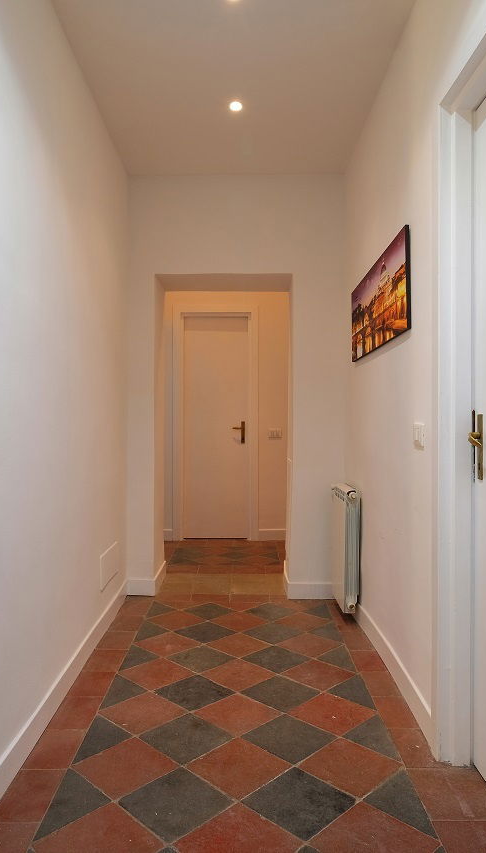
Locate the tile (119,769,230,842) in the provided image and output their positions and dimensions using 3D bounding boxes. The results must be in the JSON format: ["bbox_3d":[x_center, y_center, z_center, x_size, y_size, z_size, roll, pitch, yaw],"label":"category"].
[{"bbox_3d":[-0.194,1.095,1.655,0.243,0.015,0.243,0,0,45],"label":"tile"}]

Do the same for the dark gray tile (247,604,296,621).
[{"bbox_3d":[0.160,1.119,3.406,0.248,0.013,0.248,0,-1,45],"label":"dark gray tile"}]

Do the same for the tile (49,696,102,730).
[{"bbox_3d":[-0.637,1.100,2.176,0.152,0.015,0.244,0,0,0],"label":"tile"}]

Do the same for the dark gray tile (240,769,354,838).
[{"bbox_3d":[0.163,1.103,1.664,0.248,0.013,0.248,0,-1,45],"label":"dark gray tile"}]

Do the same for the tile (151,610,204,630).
[{"bbox_3d":[-0.377,1.093,3.173,0.243,0.015,0.243,0,0,45],"label":"tile"}]

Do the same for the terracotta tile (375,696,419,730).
[{"bbox_3d":[0.583,1.096,2.168,0.106,0.015,0.240,0,0,0],"label":"terracotta tile"}]

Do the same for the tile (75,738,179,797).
[{"bbox_3d":[-0.372,1.098,1.824,0.243,0.015,0.243,0,0,45],"label":"tile"}]

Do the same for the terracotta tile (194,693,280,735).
[{"bbox_3d":[-0.018,1.104,2.185,0.248,0.015,0.248,0,0,45],"label":"terracotta tile"}]

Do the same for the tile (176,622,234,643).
[{"bbox_3d":[-0.198,1.108,3.046,0.248,0.015,0.248,0,0,45],"label":"tile"}]

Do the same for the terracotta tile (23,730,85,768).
[{"bbox_3d":[-0.633,1.099,1.930,0.147,0.015,0.242,0,0,0],"label":"terracotta tile"}]

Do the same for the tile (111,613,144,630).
[{"bbox_3d":[-0.650,1.109,3.196,0.156,0.015,0.257,0,0,0],"label":"tile"}]

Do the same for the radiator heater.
[{"bbox_3d":[0.598,0.682,3.305,0.085,0.665,0.410,0,0,0],"label":"radiator heater"}]

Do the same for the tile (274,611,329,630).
[{"bbox_3d":[0.339,1.099,3.190,0.243,0.015,0.243,0,0,45],"label":"tile"}]

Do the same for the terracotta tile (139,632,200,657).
[{"bbox_3d":[-0.377,1.113,2.882,0.248,0.013,0.248,0,-1,45],"label":"terracotta tile"}]

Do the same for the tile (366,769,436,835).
[{"bbox_3d":[0.432,1.101,1.669,0.173,0.015,0.335,0,0,0],"label":"tile"}]

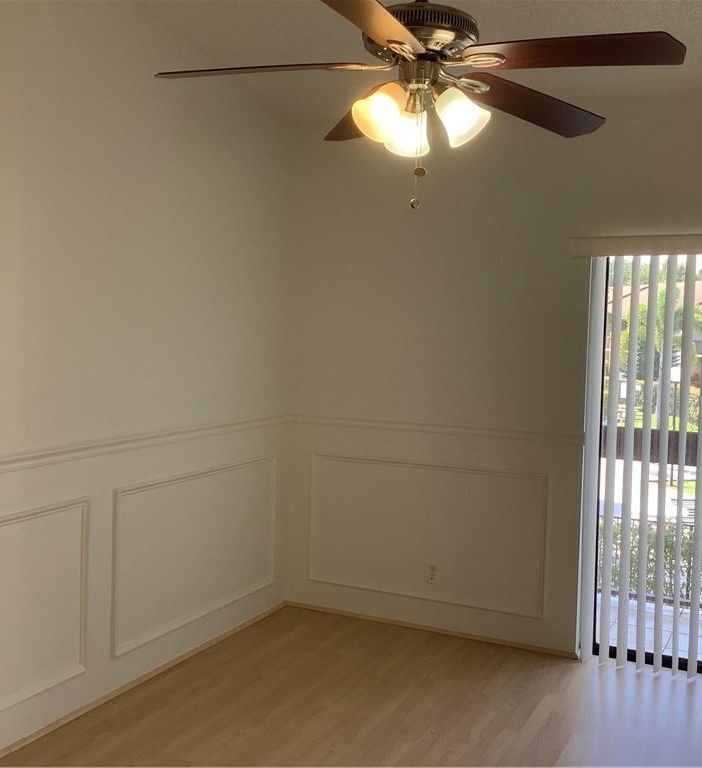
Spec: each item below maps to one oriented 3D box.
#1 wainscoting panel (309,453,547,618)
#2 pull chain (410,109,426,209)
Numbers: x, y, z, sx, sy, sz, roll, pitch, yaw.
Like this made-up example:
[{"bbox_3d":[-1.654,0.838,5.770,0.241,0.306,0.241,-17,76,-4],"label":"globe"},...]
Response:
[{"bbox_3d":[0.361,0.768,4.758,1.307,0.717,0.030,3,4,26],"label":"wainscoting panel"},{"bbox_3d":[0.166,-0.558,2.265,0.037,0.251,0.033,2,4,4],"label":"pull chain"}]

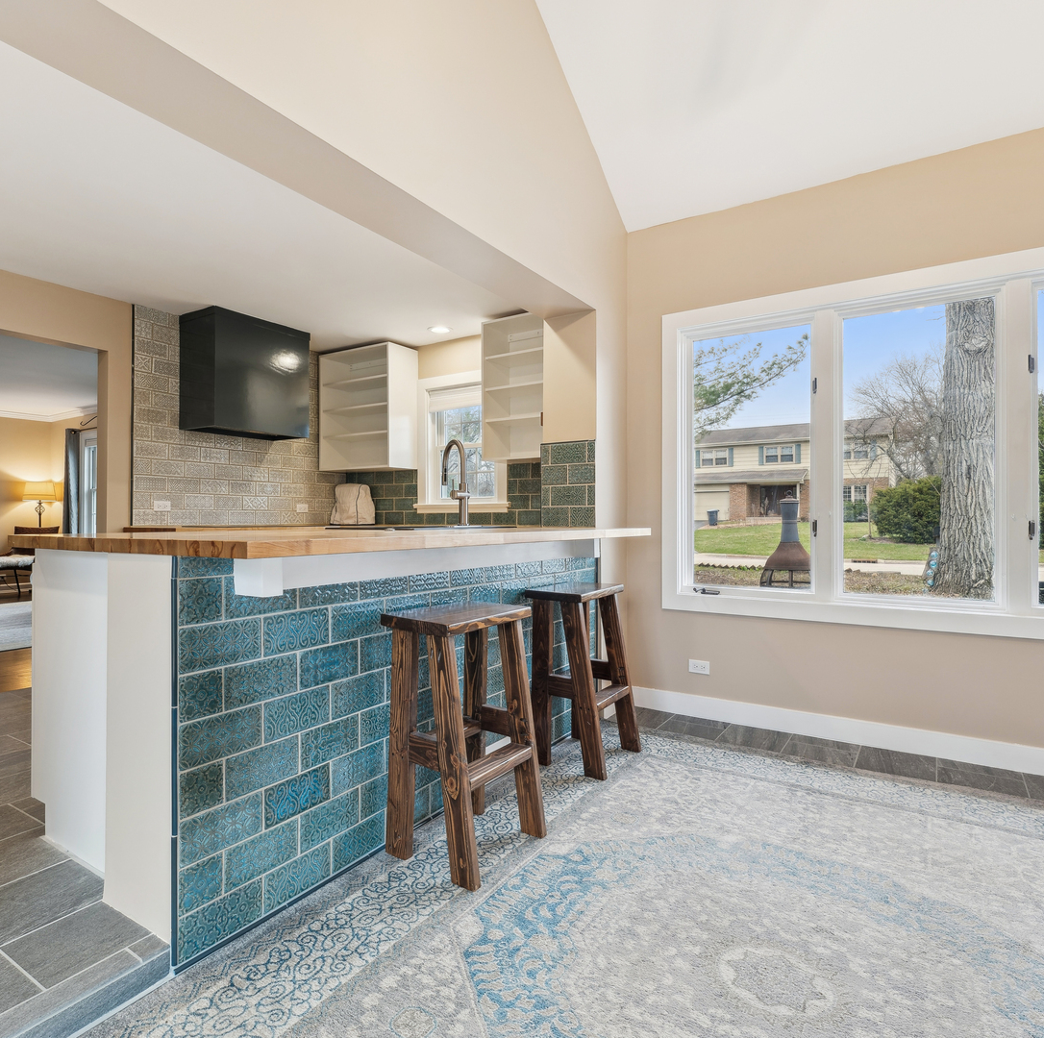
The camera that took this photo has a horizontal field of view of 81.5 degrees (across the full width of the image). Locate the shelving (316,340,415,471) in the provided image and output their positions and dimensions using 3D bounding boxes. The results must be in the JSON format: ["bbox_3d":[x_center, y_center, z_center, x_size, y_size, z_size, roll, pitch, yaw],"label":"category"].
[{"bbox_3d":[-1.321,-0.917,5.206,0.795,1.003,0.355,0,0,32],"label":"shelving"}]

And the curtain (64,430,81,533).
[{"bbox_3d":[-6.075,-0.100,8.200,0.280,2.240,0.100,0,0,32],"label":"curtain"}]

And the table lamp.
[{"bbox_3d":[-6.445,-0.125,8.100,0.370,0.760,0.370,0,0,32],"label":"table lamp"}]

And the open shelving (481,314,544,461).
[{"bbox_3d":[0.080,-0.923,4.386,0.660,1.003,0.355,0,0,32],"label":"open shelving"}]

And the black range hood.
[{"bbox_3d":[-2.046,-1.036,4.521,0.445,0.812,0.768,0,0,34],"label":"black range hood"}]

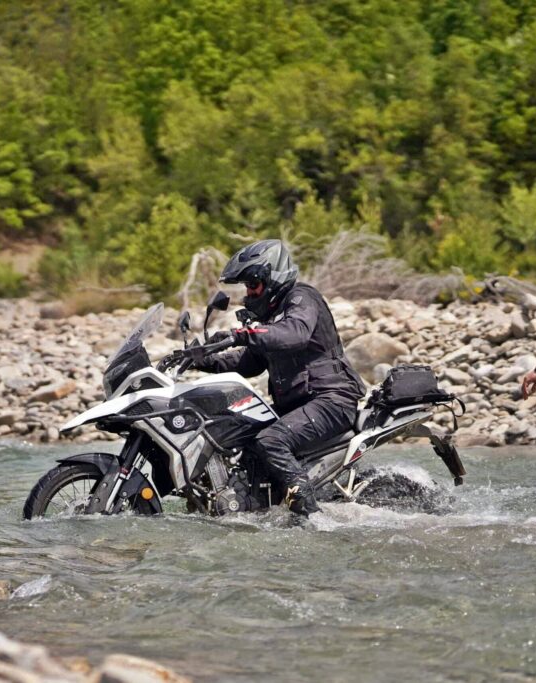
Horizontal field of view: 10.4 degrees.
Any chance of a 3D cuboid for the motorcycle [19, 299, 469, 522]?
[{"bbox_3d":[-0.111,0.492,14.000,2.200,1.420,0.900,-1,-4,-21],"label":"motorcycle"}]

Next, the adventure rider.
[{"bbox_3d":[0.040,0.195,14.050,0.900,1.340,0.780,-1,3,-20],"label":"adventure rider"}]

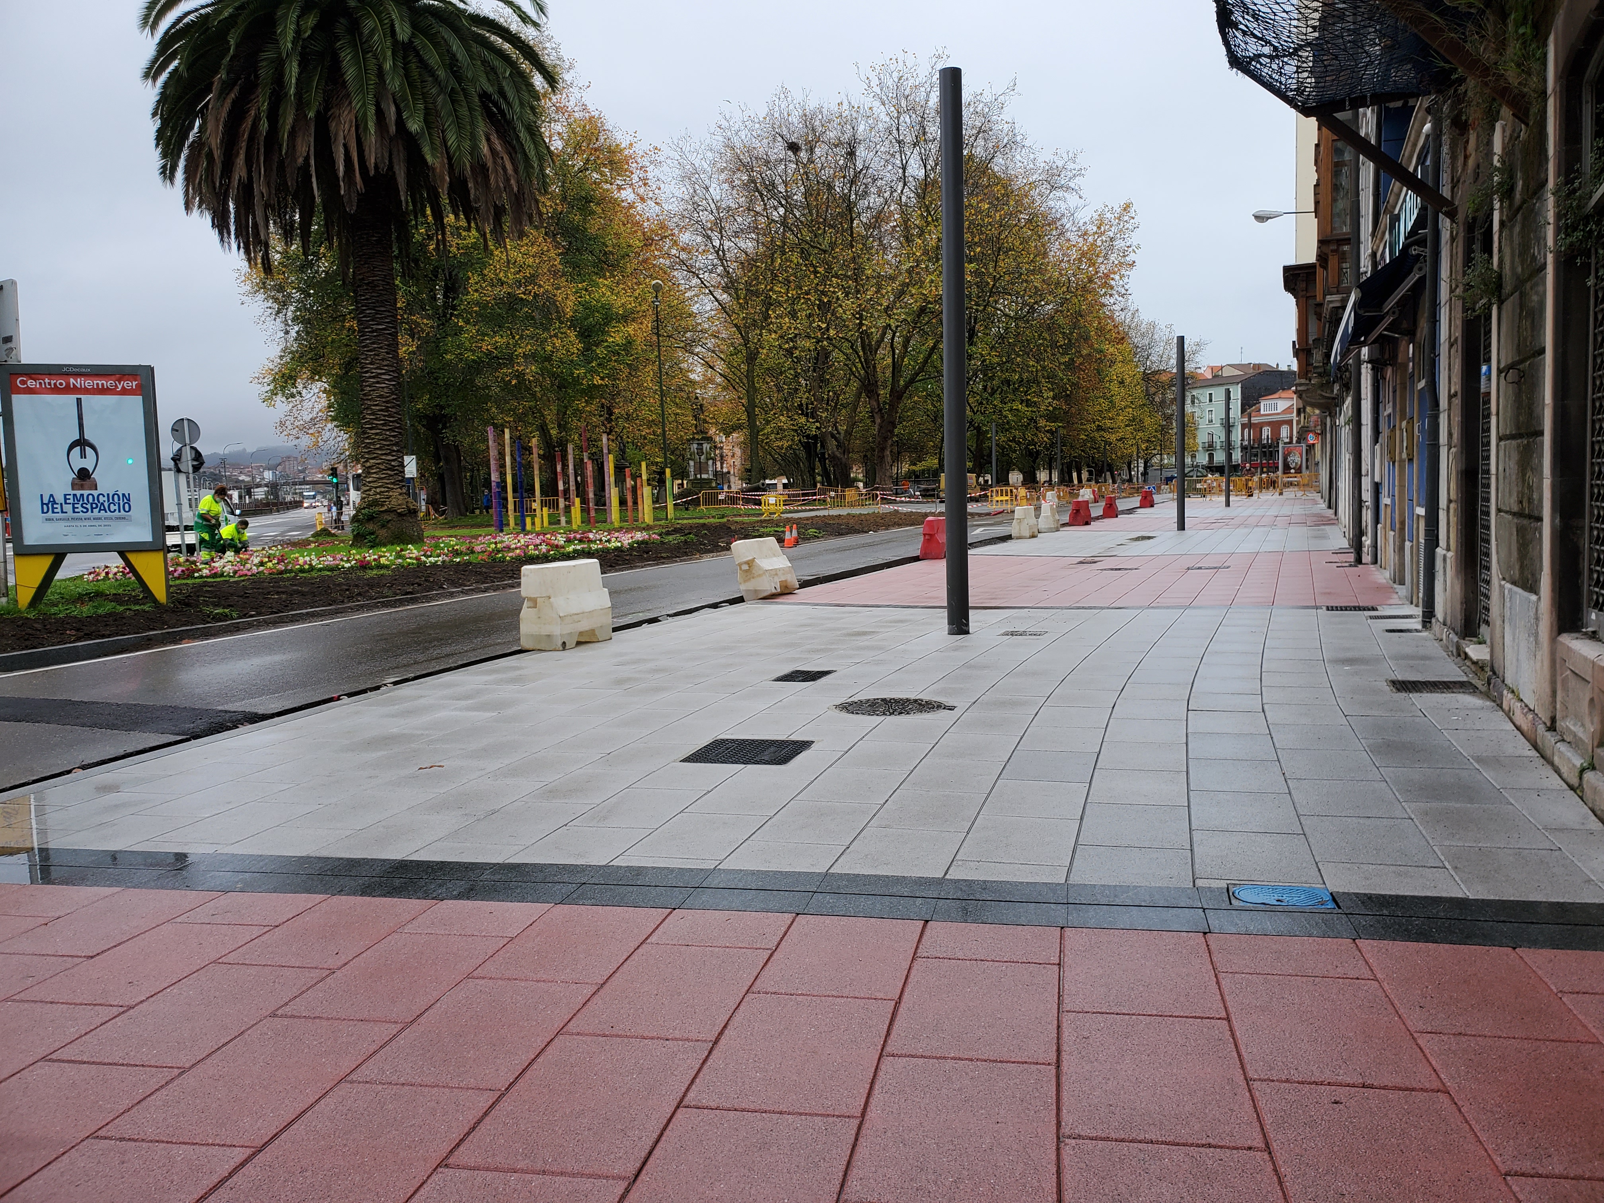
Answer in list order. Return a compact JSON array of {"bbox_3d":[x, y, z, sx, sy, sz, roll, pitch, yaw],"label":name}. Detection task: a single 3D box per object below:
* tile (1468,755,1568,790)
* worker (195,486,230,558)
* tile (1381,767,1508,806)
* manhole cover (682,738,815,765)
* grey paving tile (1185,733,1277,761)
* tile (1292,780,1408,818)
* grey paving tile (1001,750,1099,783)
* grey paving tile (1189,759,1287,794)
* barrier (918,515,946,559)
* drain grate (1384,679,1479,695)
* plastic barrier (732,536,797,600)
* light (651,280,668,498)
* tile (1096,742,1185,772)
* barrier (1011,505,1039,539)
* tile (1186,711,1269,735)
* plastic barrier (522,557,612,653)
[{"bbox_3d":[3.182,0.776,5.339,0.280,0.040,0.600,0,6,20],"label":"tile"},{"bbox_3d":[-9.971,-1.147,20.375,0.500,1.620,0.470,-2,5,0],"label":"worker"},{"bbox_3d":[2.732,0.808,5.143,0.400,0.050,0.600,-1,5,17],"label":"tile"},{"bbox_3d":[-0.269,0.796,6.239,0.568,0.040,0.556,0,6,15],"label":"manhole cover"},{"bbox_3d":[2.143,0.743,6.014,0.400,0.040,0.600,0,6,18],"label":"grey paving tile"},{"bbox_3d":[2.261,0.836,5.007,0.400,0.040,0.600,0,6,17],"label":"tile"},{"bbox_3d":[1.198,0.810,5.764,0.400,0.050,0.600,-1,5,17],"label":"grey paving tile"},{"bbox_3d":[1.960,0.804,5.437,0.400,0.040,0.600,0,6,17],"label":"grey paving tile"},{"bbox_3d":[2.587,-1.208,22.584,0.470,0.780,0.930,0,6,24],"label":"barrier"},{"bbox_3d":[3.893,0.547,7.439,0.480,0.040,0.480,0,6,18],"label":"drain grate"},{"bbox_3d":[-0.498,-0.427,15.380,0.420,0.750,0.920,-17,-2,28],"label":"plastic barrier"},{"bbox_3d":[-5.735,-8.233,49.554,0.480,9.700,0.480,-2,5,0],"label":"light"},{"bbox_3d":[1.661,0.773,5.858,0.400,0.040,0.600,0,6,17],"label":"tile"},{"bbox_3d":[5.397,-1.928,29.224,0.470,0.780,0.930,0,6,24],"label":"barrier"},{"bbox_3d":[2.334,0.688,6.610,0.400,0.050,0.600,-1,6,17],"label":"tile"},{"bbox_3d":[-2.158,0.025,10.900,0.430,0.750,0.920,1,6,25],"label":"plastic barrier"}]

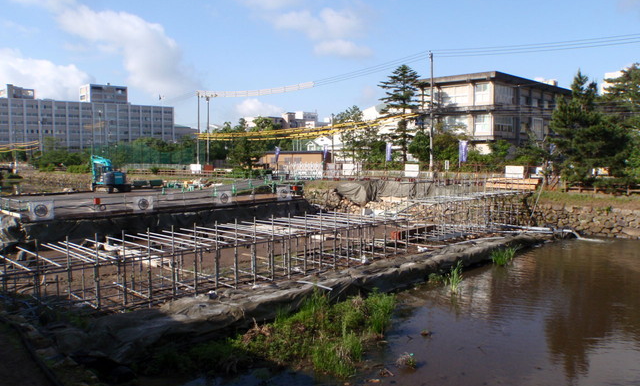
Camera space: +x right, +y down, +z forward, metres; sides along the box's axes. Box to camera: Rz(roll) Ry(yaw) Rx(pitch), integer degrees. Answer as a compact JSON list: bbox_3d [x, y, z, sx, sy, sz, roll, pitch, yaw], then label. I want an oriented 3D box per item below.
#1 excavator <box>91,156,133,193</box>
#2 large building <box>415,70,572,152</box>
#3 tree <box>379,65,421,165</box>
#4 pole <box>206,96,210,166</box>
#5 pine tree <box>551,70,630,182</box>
[{"bbox_3d":[-16.110,-1.406,40.000,1.950,2.900,3.100,-4,7,-41],"label":"excavator"},{"bbox_3d":[26.433,-9.971,76.913,12.000,11.600,28.500,5,7,43],"label":"large building"},{"bbox_3d":[8.345,-8.084,54.000,4.000,10.300,4.000,1,5,8],"label":"tree"},{"bbox_3d":[-13.784,-7.541,64.000,0.330,9.000,0.330,0,5,0],"label":"pole"},{"bbox_3d":[24.035,-5.909,46.000,6.700,10.000,6.400,3,6,27],"label":"pine tree"}]

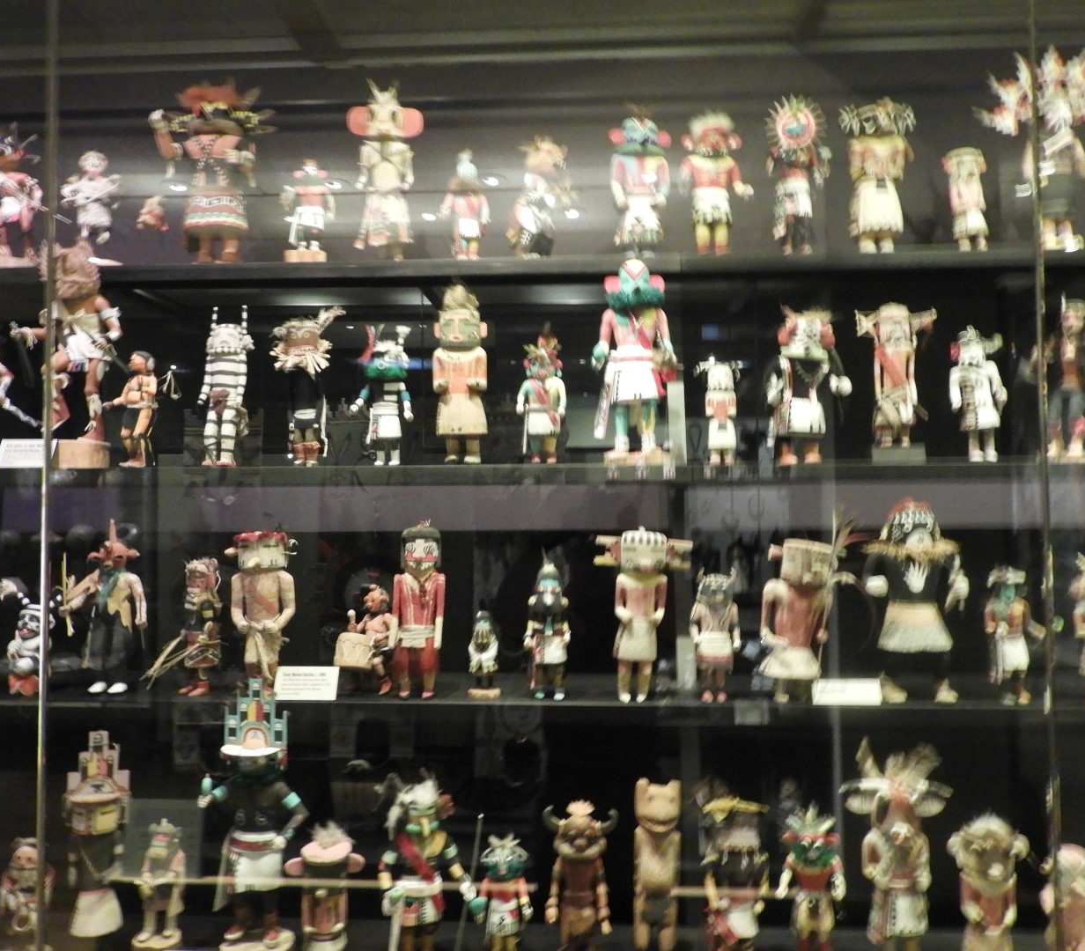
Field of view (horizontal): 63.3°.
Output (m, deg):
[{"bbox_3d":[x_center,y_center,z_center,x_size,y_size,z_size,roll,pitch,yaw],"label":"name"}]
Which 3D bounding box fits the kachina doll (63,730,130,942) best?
[{"bbox_3d":[-0.805,0.656,1.587,0.111,0.389,0.100,0,-1,-10],"label":"kachina doll"}]

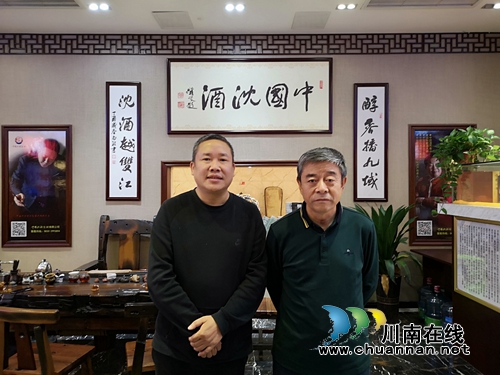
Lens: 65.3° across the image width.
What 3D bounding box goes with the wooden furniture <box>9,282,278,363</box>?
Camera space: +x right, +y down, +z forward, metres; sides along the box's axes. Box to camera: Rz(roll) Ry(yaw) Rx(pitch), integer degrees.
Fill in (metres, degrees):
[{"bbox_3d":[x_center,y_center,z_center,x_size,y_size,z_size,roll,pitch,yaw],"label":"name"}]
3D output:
[{"bbox_3d":[-0.850,1.155,3.220,2.050,0.750,0.850,0,0,0],"label":"wooden furniture"}]

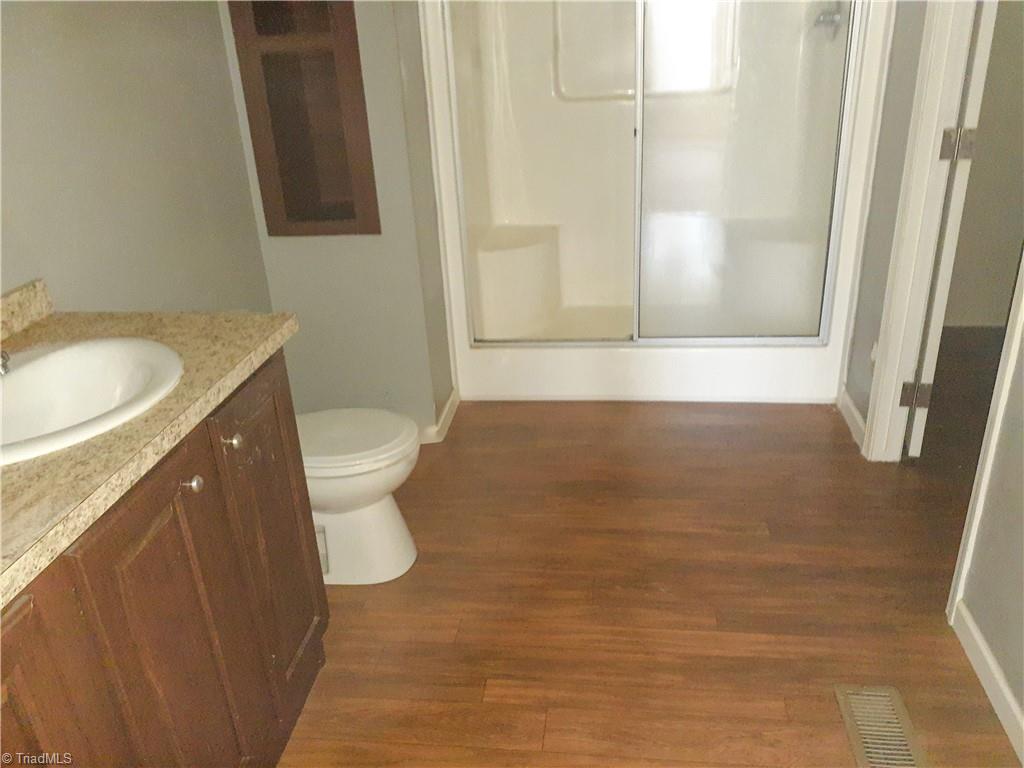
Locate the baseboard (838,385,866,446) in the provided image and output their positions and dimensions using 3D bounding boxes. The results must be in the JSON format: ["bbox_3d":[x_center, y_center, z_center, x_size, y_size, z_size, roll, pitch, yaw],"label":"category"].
[{"bbox_3d":[1.260,0.121,2.953,0.015,0.087,0.378,0,24,8],"label":"baseboard"}]

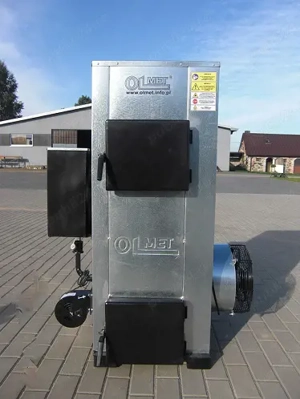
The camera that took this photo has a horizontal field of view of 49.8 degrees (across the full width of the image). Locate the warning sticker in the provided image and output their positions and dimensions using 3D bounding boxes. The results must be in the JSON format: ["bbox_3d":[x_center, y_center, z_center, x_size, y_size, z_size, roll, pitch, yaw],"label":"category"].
[{"bbox_3d":[0.216,-0.430,1.292,0.099,0.150,0.002,1,6,0],"label":"warning sticker"}]

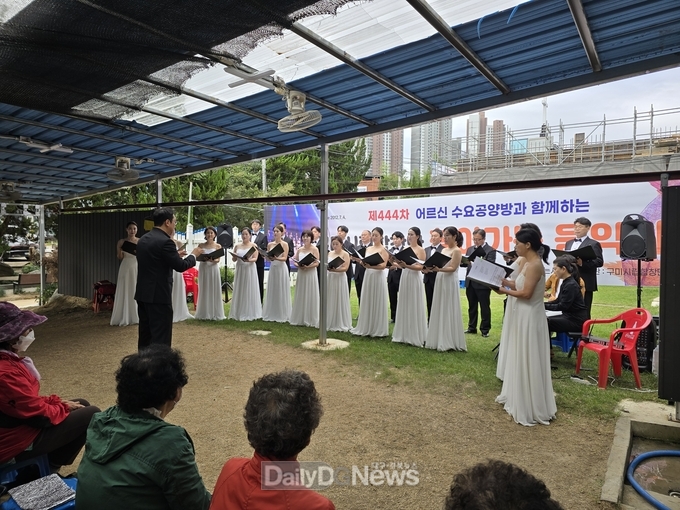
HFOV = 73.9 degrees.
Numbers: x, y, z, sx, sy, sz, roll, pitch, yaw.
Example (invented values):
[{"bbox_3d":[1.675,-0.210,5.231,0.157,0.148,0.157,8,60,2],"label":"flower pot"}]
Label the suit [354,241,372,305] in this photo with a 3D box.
[{"bbox_3d":[0.468,0.486,8.450,0.520,1.420,0.380,2,2,34],"label":"suit"}]

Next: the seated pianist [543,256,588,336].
[{"bbox_3d":[2.671,0.651,5.400,0.760,1.320,0.500,1,2,21],"label":"seated pianist"}]

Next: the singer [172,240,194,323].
[{"bbox_3d":[-2.895,0.330,8.050,0.550,1.639,0.550,0,1,-14],"label":"singer"}]

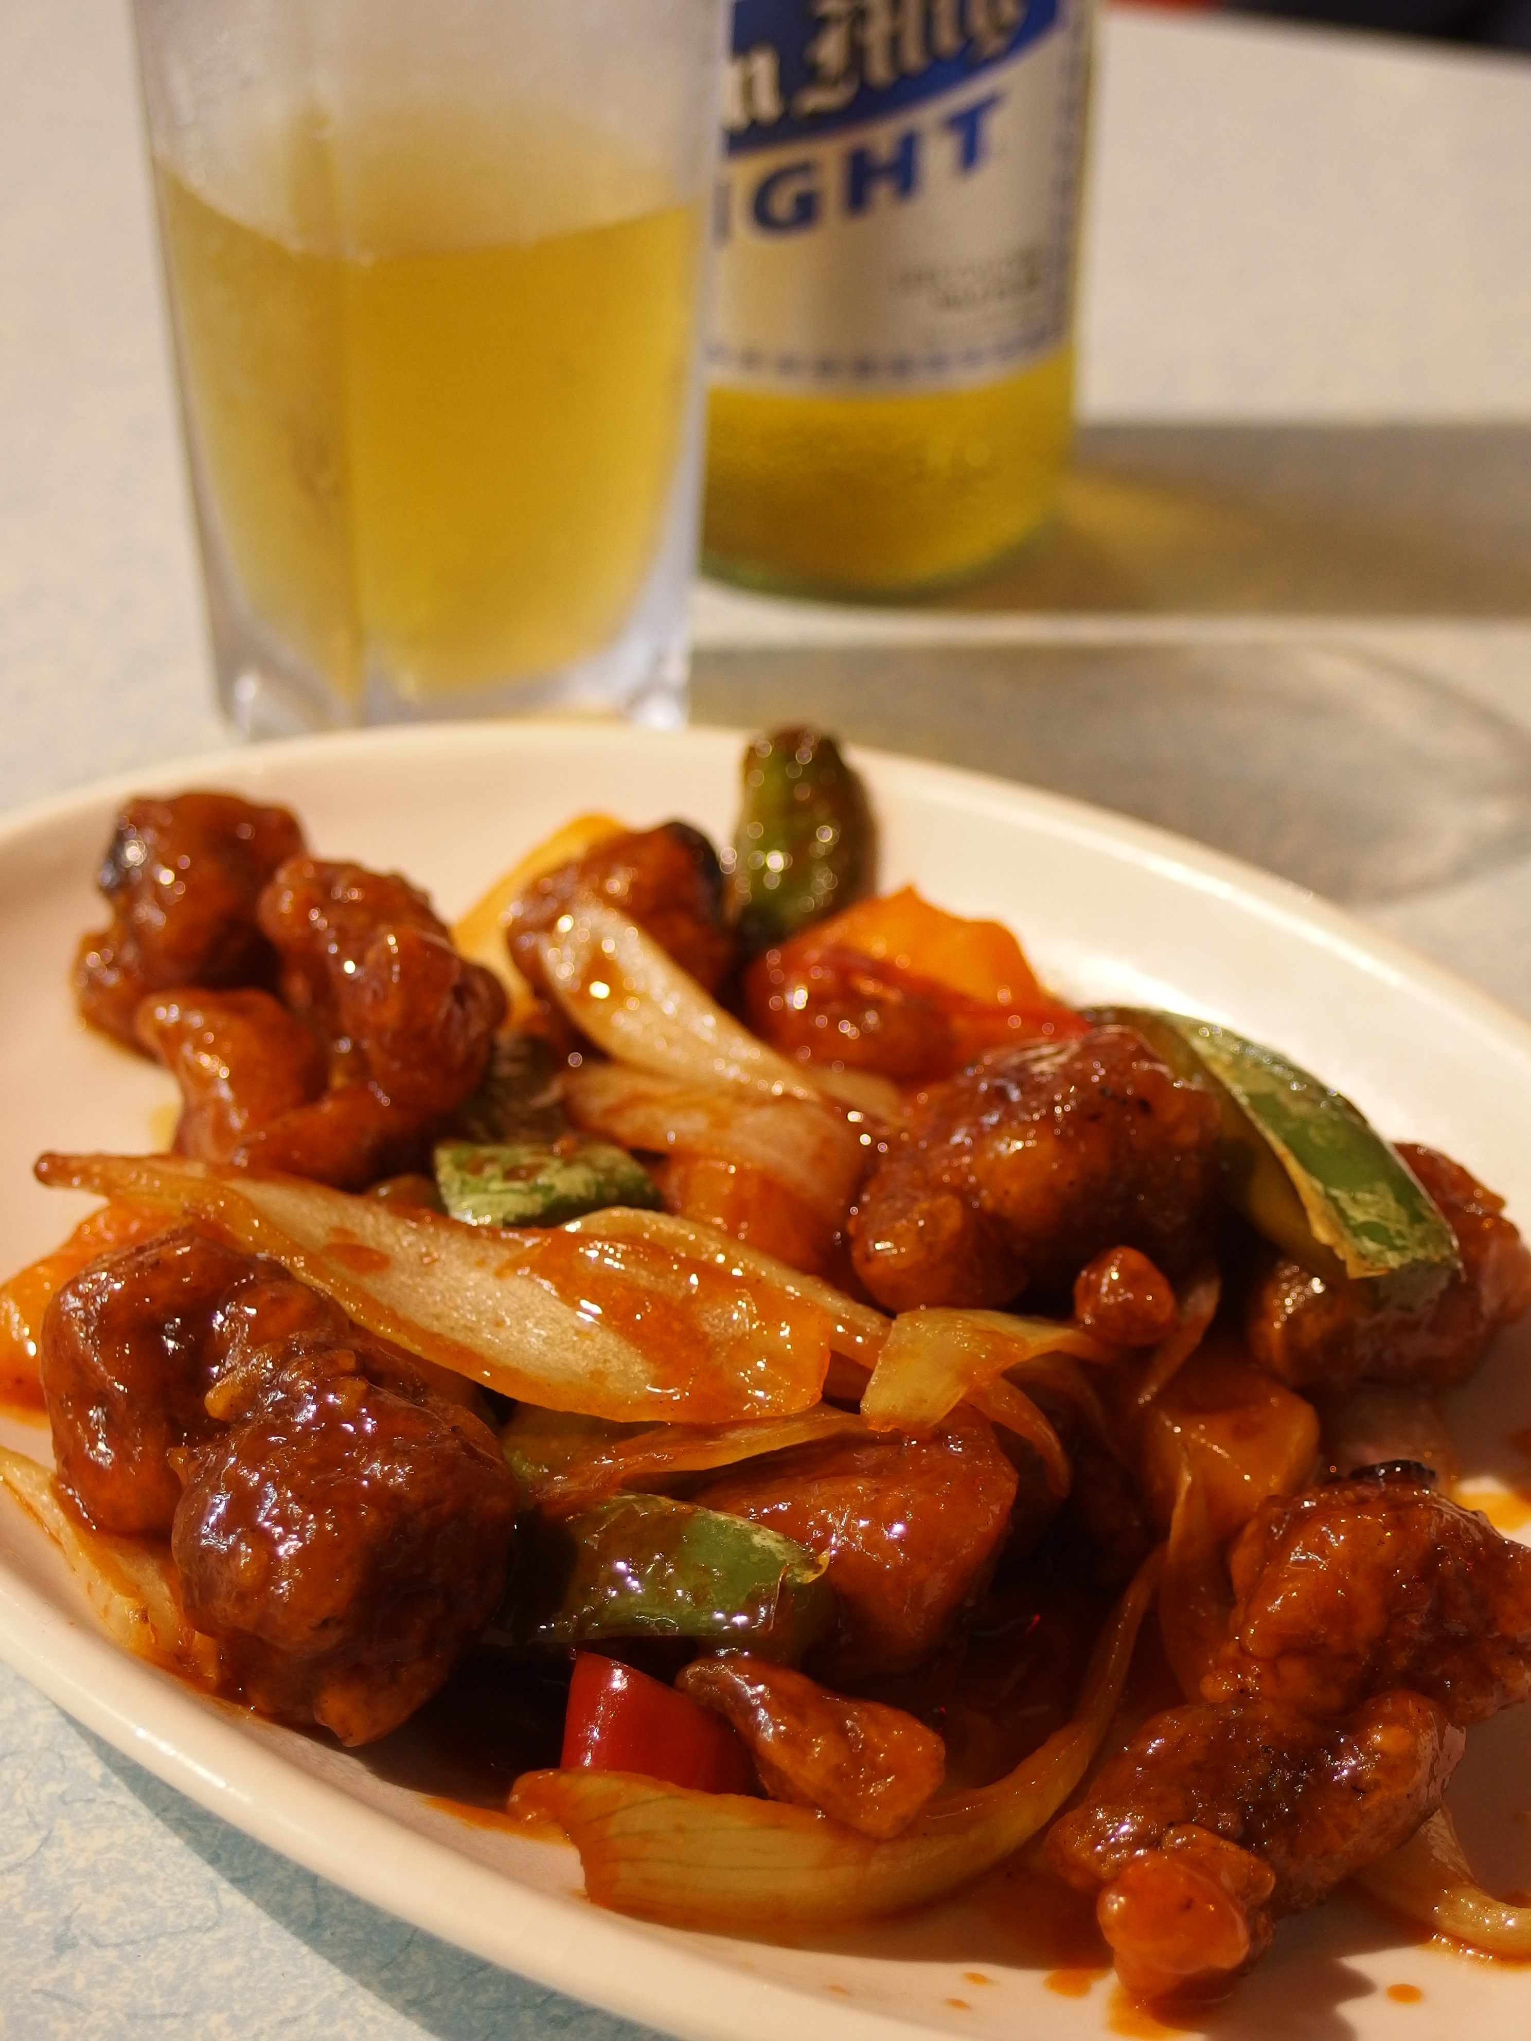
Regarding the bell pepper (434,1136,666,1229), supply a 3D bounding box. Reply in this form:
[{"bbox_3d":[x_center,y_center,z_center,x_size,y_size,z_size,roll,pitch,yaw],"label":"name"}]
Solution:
[{"bbox_3d":[-0.021,0.017,0.350,0.024,0.010,0.016,0,34,0],"label":"bell pepper"}]

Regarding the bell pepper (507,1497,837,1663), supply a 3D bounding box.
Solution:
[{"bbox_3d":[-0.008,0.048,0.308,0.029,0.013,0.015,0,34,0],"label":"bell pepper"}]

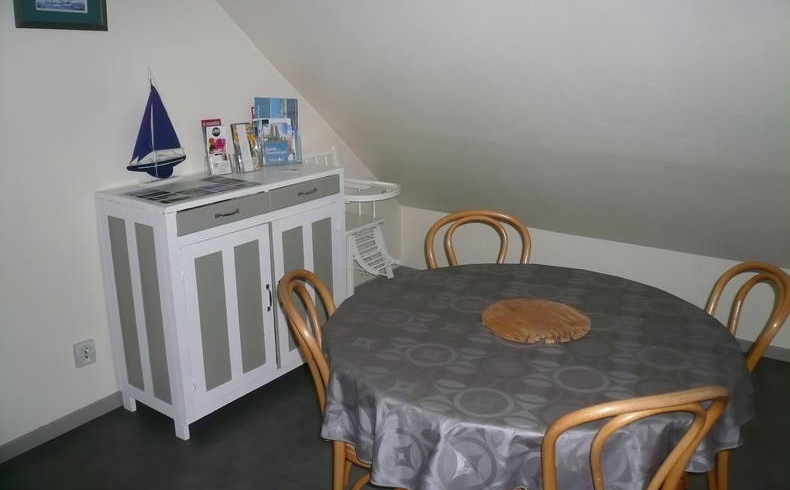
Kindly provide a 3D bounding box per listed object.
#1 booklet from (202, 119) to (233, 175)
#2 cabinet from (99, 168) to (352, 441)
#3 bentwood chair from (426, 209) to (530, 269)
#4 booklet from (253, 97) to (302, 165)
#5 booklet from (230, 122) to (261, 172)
[{"bbox_3d":[-0.791,-0.428,2.804,0.095,0.234,0.035,-15,9,-41],"label":"booklet"},{"bbox_3d":[-0.680,0.166,2.800,0.401,0.912,0.970,12,20,33],"label":"cabinet"},{"bbox_3d":[0.335,0.363,2.240,0.420,0.880,0.500,-2,17,-8],"label":"bentwood chair"},{"bbox_3d":[-0.555,-0.538,3.048,0.197,0.308,0.050,-6,7,-22],"label":"booklet"},{"bbox_3d":[-0.677,-0.433,2.869,0.035,0.210,0.116,-5,10,40],"label":"booklet"}]

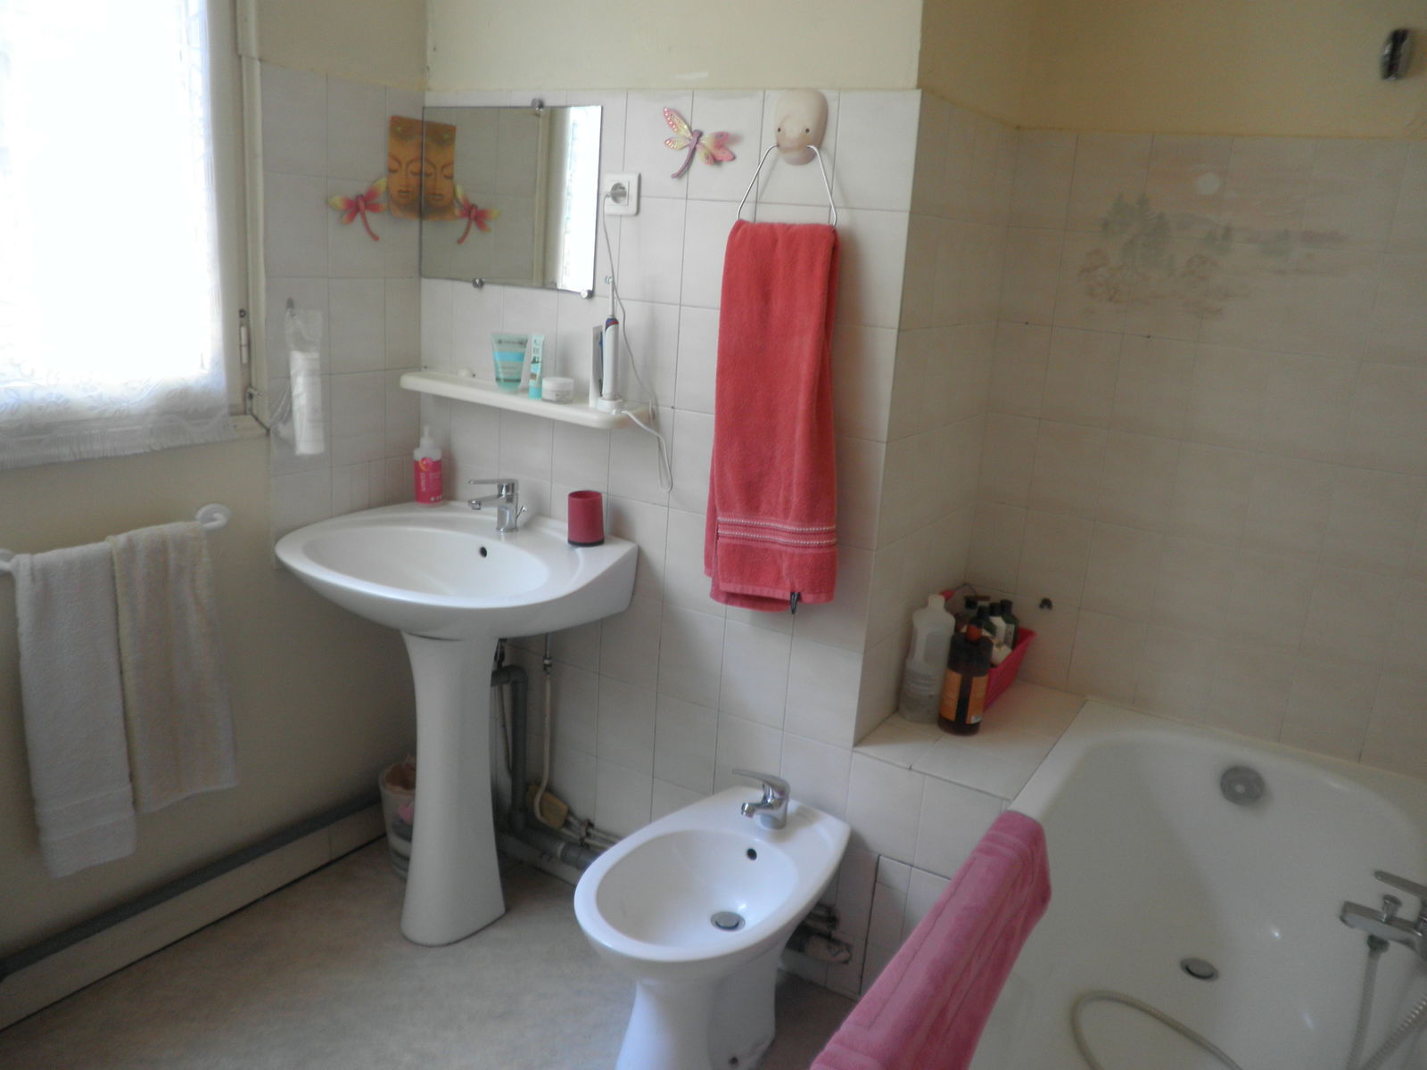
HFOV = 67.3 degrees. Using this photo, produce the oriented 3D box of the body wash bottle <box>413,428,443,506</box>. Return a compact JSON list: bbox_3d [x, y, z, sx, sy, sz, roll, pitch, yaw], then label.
[{"bbox_3d":[-0.646,-0.160,2.427,0.066,0.182,0.066,0,15,-15],"label":"body wash bottle"}]

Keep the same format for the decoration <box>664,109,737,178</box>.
[{"bbox_3d":[-0.029,-0.729,1.997,0.153,0.130,0.025,12,17,28],"label":"decoration"}]

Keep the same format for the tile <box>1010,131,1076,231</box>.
[{"bbox_3d":[0.687,-0.737,2.224,0.122,0.200,0.010,13,18,31],"label":"tile"}]

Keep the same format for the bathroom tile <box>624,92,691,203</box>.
[{"bbox_3d":[-0.107,-0.737,2.027,0.149,0.194,0.010,12,17,29],"label":"bathroom tile"}]

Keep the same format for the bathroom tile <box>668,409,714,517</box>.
[{"bbox_3d":[-0.017,-0.137,2.110,0.150,0.200,0.010,12,17,28],"label":"bathroom tile"}]

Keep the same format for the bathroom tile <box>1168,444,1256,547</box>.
[{"bbox_3d":[1.018,-0.085,2.190,0.149,0.200,0.010,12,17,29],"label":"bathroom tile"}]

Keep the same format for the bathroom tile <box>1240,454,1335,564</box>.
[{"bbox_3d":[1.137,-0.054,2.113,0.149,0.201,0.010,13,18,29],"label":"bathroom tile"}]

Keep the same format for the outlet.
[{"bbox_3d":[-0.181,-0.669,2.105,0.081,0.081,0.018,12,17,28],"label":"outlet"}]

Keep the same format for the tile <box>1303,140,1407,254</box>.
[{"bbox_3d":[1.169,-0.621,1.964,0.149,0.201,0.010,13,18,29],"label":"tile"}]

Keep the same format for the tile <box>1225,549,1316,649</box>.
[{"bbox_3d":[1.111,0.138,2.134,0.150,0.200,0.010,13,18,31],"label":"tile"}]

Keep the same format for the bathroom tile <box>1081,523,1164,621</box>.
[{"bbox_3d":[0.902,0.079,2.367,0.148,0.201,0.010,12,17,28],"label":"bathroom tile"}]

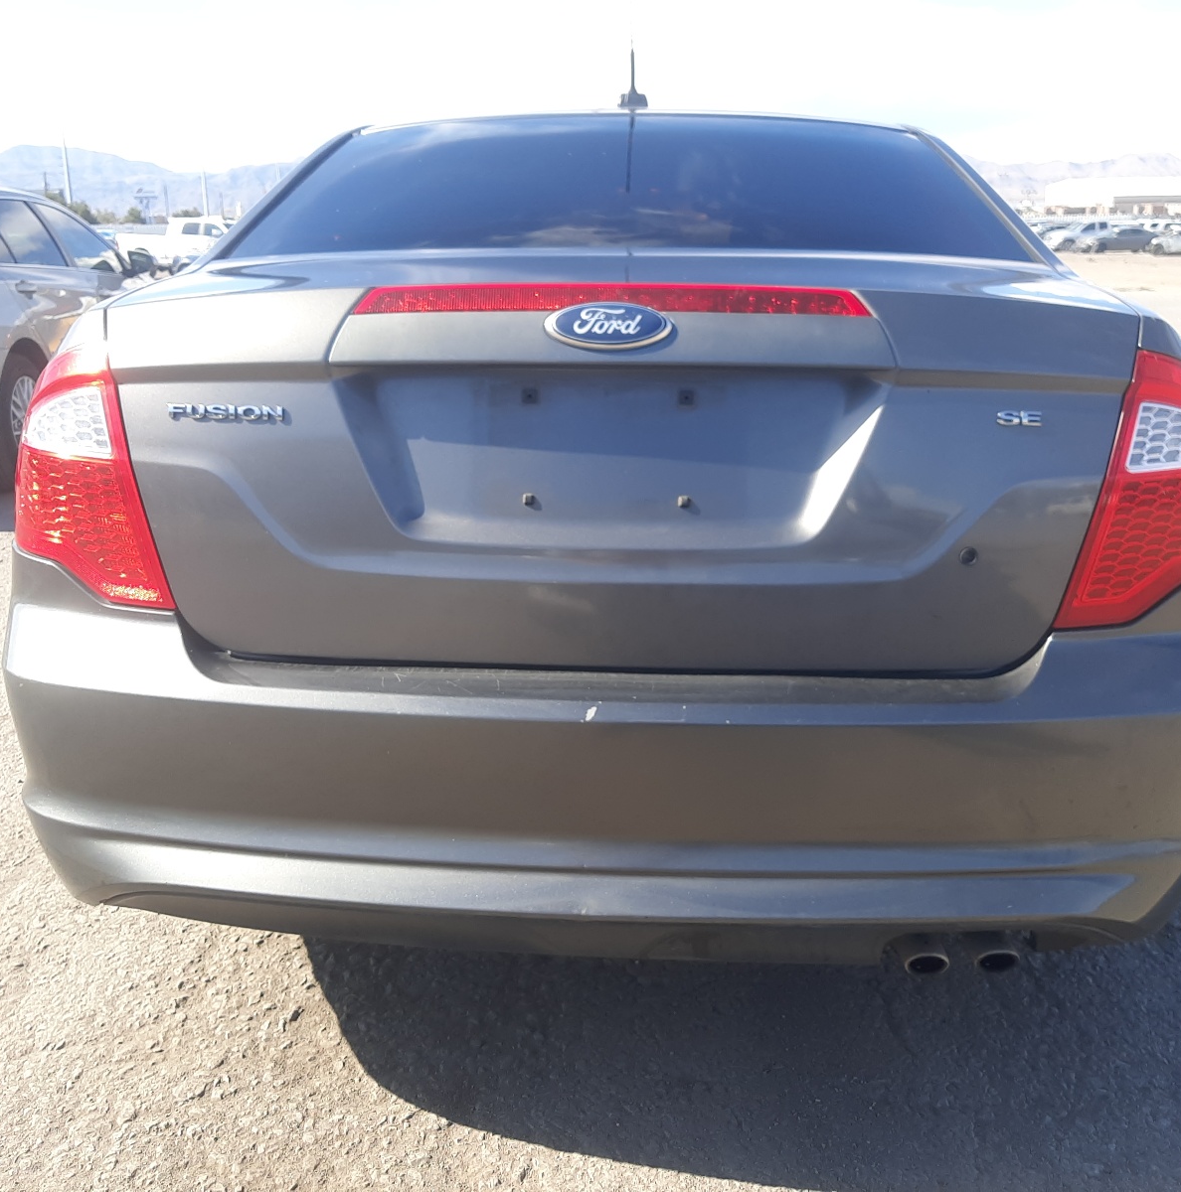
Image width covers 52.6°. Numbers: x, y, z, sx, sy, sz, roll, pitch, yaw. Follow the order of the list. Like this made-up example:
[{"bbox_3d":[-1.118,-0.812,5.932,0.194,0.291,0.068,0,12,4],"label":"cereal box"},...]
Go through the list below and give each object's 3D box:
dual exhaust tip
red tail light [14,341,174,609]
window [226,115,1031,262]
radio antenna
[{"bbox_3d":[0.482,0.451,1.594,0.152,0.064,0.140,1,17,3],"label":"dual exhaust tip"},{"bbox_3d":[-0.659,-0.173,1.563,0.315,0.315,0.280,1,17,3],"label":"red tail light"},{"bbox_3d":[0.064,-0.743,2.098,1.260,0.110,0.794,1,36,3],"label":"window"},{"bbox_3d":[0.091,-1.117,2.542,0.070,0.152,0.130,1,17,3],"label":"radio antenna"}]

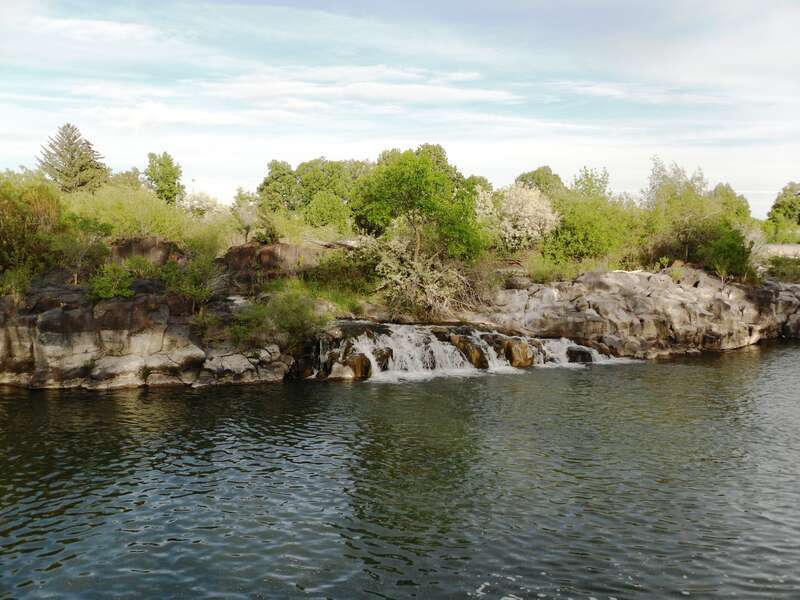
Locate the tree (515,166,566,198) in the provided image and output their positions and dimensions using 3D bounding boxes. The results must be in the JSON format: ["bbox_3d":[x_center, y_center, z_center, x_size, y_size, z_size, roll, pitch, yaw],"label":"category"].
[{"bbox_3d":[14.185,-9.945,105.000,5.650,7.070,6.000,0,3,0],"label":"tree"}]

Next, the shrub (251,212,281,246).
[{"bbox_3d":[-4.914,-2.613,38.000,1.100,1.170,1.100,0,3,0],"label":"shrub"}]

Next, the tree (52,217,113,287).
[{"bbox_3d":[-9.831,-1.523,32.000,1.850,2.170,1.800,0,4,0],"label":"tree"}]

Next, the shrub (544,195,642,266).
[{"bbox_3d":[8.329,-3.029,45.000,4.330,3.010,3.700,0,4,0],"label":"shrub"}]

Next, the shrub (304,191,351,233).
[{"bbox_3d":[-4.523,-5.292,64.000,2.950,3.020,2.900,0,3,0],"label":"shrub"}]

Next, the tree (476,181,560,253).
[{"bbox_3d":[6.553,-4.545,58.000,4.570,3.790,4.200,0,3,0],"label":"tree"}]

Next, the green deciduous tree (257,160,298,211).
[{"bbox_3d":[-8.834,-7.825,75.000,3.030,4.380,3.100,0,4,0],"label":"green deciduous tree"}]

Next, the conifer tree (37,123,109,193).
[{"bbox_3d":[-25.192,-9.962,80.000,5.540,7.240,5.500,0,4,0],"label":"conifer tree"}]

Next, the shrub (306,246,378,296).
[{"bbox_3d":[-1.983,-1.000,36.500,2.880,1.720,2.200,0,4,0],"label":"shrub"}]

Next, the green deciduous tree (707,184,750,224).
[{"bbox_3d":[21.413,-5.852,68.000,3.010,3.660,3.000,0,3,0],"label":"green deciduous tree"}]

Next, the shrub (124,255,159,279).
[{"bbox_3d":[-8.202,-1.047,33.000,1.080,0.790,0.950,0,3,0],"label":"shrub"}]

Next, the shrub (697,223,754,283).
[{"bbox_3d":[13.145,-1.918,42.000,2.340,2.420,2.100,0,3,0],"label":"shrub"}]

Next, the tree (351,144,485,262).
[{"bbox_3d":[0.623,-3.095,37.000,4.620,4.570,4.300,0,4,0],"label":"tree"}]

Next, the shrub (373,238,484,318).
[{"bbox_3d":[0.959,-0.724,35.000,3.770,2.640,3.200,0,4,0],"label":"shrub"}]

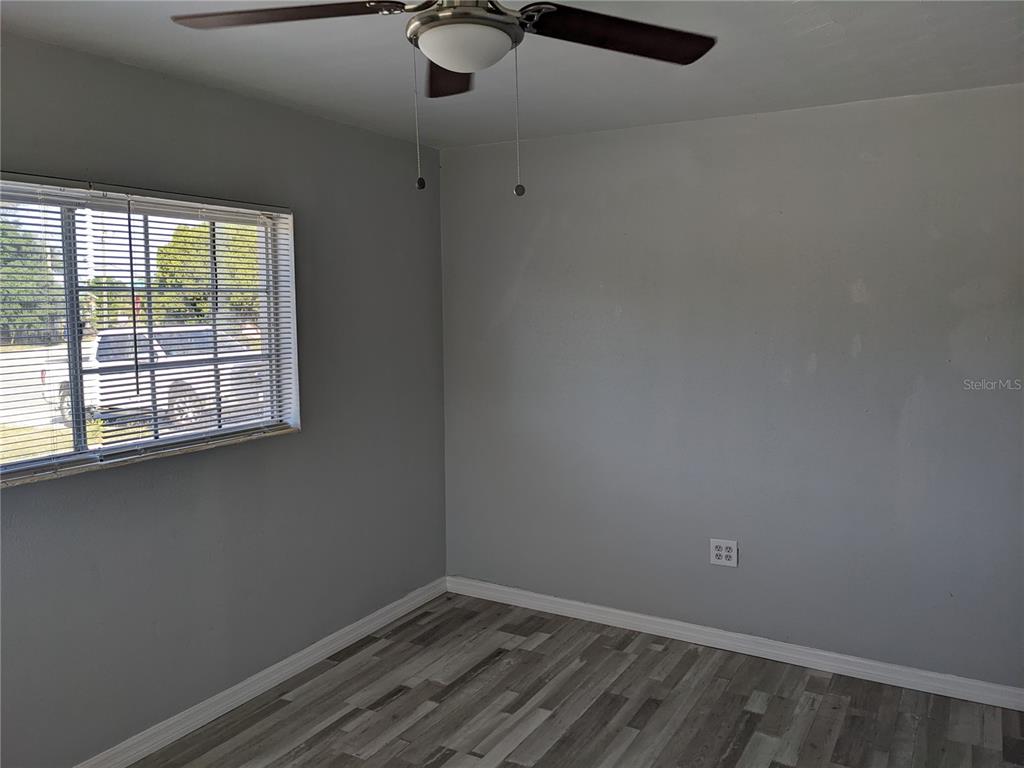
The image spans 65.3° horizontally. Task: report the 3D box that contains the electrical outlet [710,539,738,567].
[{"bbox_3d":[0.985,0.785,3.722,0.120,0.119,0.010,3,7,30],"label":"electrical outlet"}]

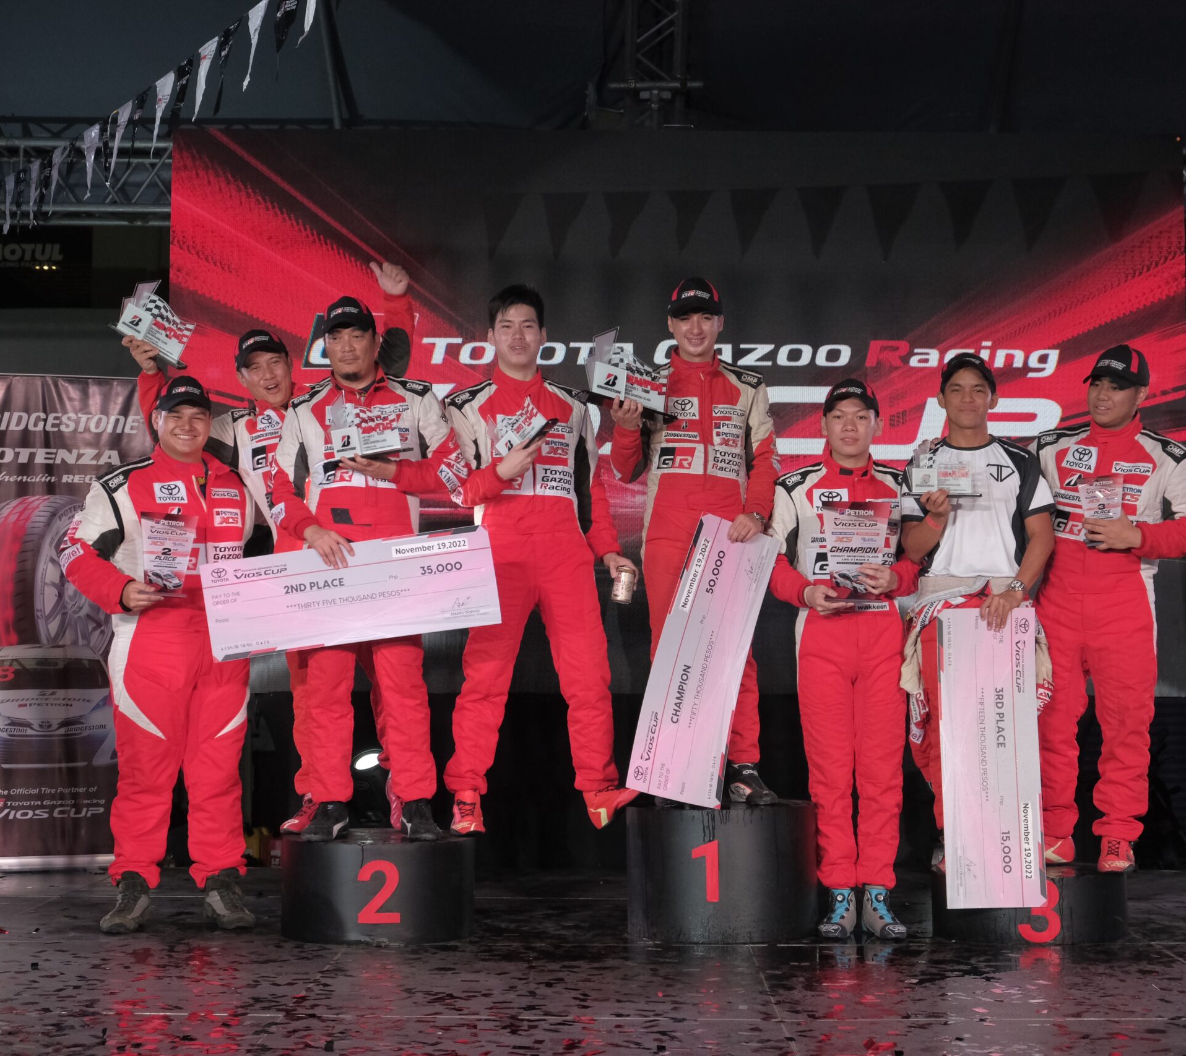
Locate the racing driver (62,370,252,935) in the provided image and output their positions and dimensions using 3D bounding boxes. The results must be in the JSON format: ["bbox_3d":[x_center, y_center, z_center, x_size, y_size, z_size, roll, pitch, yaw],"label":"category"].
[{"bbox_3d":[-1.397,0.388,6.343,0.639,1.768,0.430,2,-4,-22],"label":"racing driver"}]

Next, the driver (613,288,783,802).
[{"bbox_3d":[0.321,0.049,6.400,0.520,1.710,0.450,0,-4,1],"label":"driver"}]

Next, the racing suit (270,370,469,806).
[{"bbox_3d":[-0.703,0.195,6.330,0.600,1.380,0.450,0,-4,-5],"label":"racing suit"}]

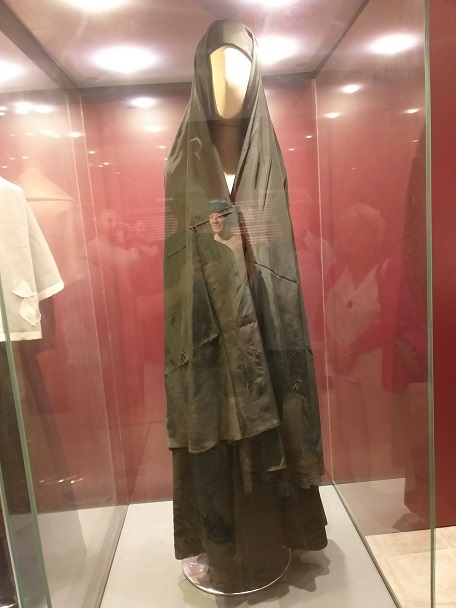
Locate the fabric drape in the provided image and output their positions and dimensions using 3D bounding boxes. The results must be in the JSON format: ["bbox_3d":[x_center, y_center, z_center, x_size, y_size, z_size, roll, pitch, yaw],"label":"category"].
[{"bbox_3d":[0.023,0.045,1.462,0.530,1.720,0.430,-4,8,2],"label":"fabric drape"}]

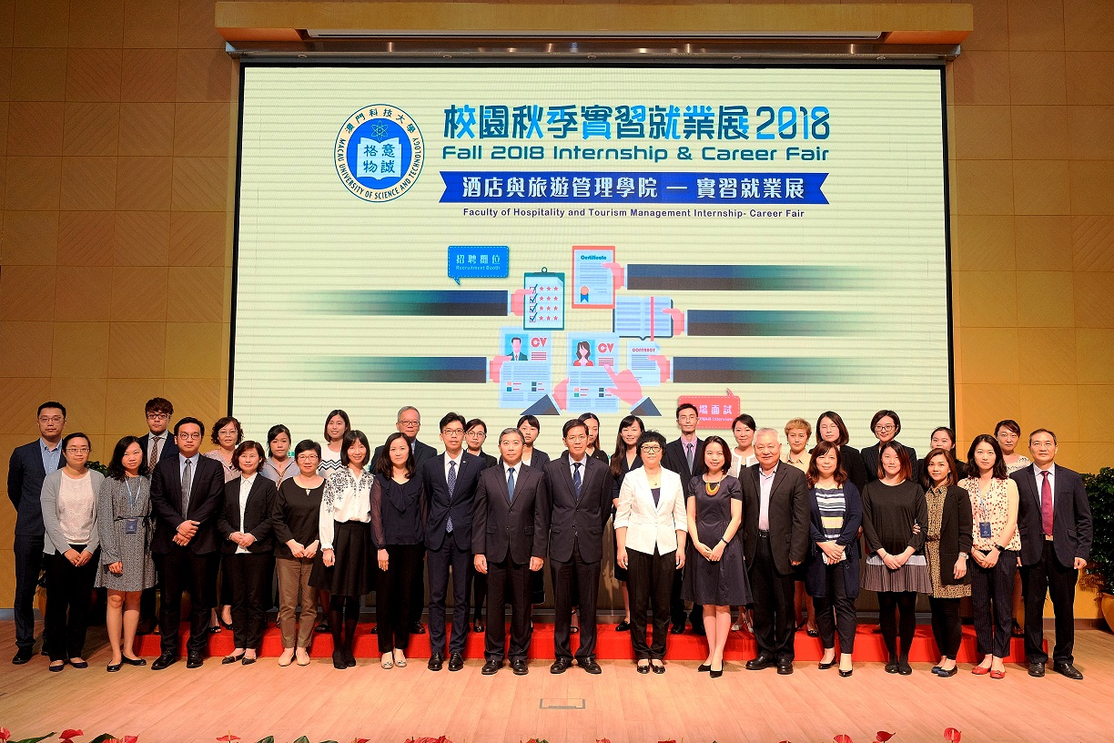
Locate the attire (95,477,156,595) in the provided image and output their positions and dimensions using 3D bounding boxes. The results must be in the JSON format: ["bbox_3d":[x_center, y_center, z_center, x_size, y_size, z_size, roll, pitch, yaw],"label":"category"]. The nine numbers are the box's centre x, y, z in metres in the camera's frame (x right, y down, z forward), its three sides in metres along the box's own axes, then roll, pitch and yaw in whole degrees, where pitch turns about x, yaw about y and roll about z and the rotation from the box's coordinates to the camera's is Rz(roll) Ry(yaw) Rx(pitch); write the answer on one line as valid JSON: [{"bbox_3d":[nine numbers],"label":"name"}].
[{"bbox_3d":[-3.084,1.151,6.407,0.429,0.836,0.330,3,-5,-25],"label":"attire"}]

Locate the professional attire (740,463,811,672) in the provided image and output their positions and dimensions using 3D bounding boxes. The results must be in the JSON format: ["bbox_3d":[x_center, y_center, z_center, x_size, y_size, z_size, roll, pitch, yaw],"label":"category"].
[{"bbox_3d":[1.557,1.375,6.425,0.494,1.433,0.320,-2,-5,28],"label":"professional attire"}]

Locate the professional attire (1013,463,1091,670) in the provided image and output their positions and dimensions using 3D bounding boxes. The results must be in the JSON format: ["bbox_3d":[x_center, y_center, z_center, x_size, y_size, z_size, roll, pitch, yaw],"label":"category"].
[{"bbox_3d":[3.500,1.366,6.354,0.484,1.405,0.320,-2,-5,25],"label":"professional attire"}]

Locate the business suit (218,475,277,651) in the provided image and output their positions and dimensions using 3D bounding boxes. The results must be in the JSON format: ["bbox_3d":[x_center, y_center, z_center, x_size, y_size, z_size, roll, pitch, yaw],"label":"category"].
[{"bbox_3d":[-2.269,1.388,6.570,0.440,1.282,0.320,2,-5,-15],"label":"business suit"}]

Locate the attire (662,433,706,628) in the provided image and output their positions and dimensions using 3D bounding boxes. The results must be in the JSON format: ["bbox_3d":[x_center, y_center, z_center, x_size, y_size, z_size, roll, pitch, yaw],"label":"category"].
[{"bbox_3d":[1.025,1.241,6.947,0.458,1.485,0.320,0,-4,5],"label":"attire"}]

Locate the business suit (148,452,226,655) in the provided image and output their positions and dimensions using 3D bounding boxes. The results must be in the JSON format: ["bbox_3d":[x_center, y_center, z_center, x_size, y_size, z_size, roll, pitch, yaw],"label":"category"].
[{"bbox_3d":[-2.639,1.310,6.410,0.470,1.463,0.350,2,-5,-20],"label":"business suit"}]

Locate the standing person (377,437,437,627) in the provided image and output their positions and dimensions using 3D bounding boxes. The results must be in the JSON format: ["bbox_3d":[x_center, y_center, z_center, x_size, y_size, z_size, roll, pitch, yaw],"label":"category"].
[{"bbox_3d":[-1.153,1.205,6.827,0.476,1.459,0.310,1,-5,-9],"label":"standing person"}]

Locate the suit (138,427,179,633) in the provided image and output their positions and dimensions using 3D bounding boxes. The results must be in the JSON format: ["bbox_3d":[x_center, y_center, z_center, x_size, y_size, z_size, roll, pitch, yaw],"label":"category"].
[{"bbox_3d":[-3.014,1.196,6.793,0.468,1.473,0.320,2,-5,-18],"label":"suit"}]

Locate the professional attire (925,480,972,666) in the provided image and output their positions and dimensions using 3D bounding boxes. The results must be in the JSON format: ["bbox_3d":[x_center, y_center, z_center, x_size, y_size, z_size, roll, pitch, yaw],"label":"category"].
[{"bbox_3d":[2.759,1.428,6.379,0.380,1.237,0.310,-4,-6,42],"label":"professional attire"}]

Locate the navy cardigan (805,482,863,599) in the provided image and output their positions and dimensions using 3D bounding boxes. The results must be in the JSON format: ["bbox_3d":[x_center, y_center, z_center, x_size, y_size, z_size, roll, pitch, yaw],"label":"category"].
[{"bbox_3d":[2.010,1.222,6.506,0.422,0.848,0.330,-1,-5,15],"label":"navy cardigan"}]

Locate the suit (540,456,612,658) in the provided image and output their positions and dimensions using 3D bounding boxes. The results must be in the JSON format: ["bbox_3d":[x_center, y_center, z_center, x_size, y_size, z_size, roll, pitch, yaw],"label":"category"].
[{"bbox_3d":[0.140,1.321,6.401,0.539,1.500,0.320,0,-4,1],"label":"suit"}]

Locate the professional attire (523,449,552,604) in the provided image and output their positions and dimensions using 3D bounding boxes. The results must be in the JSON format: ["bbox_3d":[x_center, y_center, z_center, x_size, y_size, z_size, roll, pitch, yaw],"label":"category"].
[{"bbox_3d":[-0.236,1.176,6.862,0.405,1.171,0.290,1,-5,-3],"label":"professional attire"}]

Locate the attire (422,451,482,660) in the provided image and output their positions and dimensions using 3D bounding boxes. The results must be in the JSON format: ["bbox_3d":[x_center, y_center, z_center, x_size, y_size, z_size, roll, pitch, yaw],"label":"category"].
[{"bbox_3d":[-0.742,1.309,6.440,0.440,1.483,0.300,0,-5,-1],"label":"attire"}]

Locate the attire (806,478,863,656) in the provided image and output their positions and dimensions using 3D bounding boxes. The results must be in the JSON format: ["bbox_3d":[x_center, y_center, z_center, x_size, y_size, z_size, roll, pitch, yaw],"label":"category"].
[{"bbox_3d":[1.998,1.421,6.491,0.421,1.247,0.340,-1,-5,15],"label":"attire"}]

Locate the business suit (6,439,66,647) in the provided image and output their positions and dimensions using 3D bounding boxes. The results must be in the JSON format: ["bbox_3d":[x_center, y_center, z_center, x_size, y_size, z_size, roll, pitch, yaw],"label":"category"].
[{"bbox_3d":[-3.717,1.273,6.555,0.478,1.550,0.330,2,-5,-24],"label":"business suit"}]

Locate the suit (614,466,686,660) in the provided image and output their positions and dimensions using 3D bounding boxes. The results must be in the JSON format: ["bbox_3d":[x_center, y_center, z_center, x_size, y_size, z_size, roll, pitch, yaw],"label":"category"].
[{"bbox_3d":[0.666,1.361,6.403,0.520,1.371,0.310,0,-4,3],"label":"suit"}]

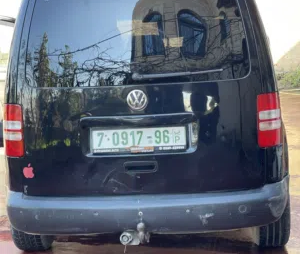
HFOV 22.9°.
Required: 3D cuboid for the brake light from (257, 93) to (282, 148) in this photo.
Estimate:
[{"bbox_3d":[0.660,-0.038,4.075,0.133,0.301,0.110,-2,8,4],"label":"brake light"}]

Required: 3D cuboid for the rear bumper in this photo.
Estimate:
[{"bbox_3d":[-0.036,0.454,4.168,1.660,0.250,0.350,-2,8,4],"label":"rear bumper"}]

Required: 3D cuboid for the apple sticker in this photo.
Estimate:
[{"bbox_3d":[-0.675,0.248,4.126,0.062,0.080,0.006,-2,8,4],"label":"apple sticker"}]

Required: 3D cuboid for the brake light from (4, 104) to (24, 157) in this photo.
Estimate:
[{"bbox_3d":[-0.773,0.018,4.166,0.133,0.301,0.110,-2,8,4],"label":"brake light"}]

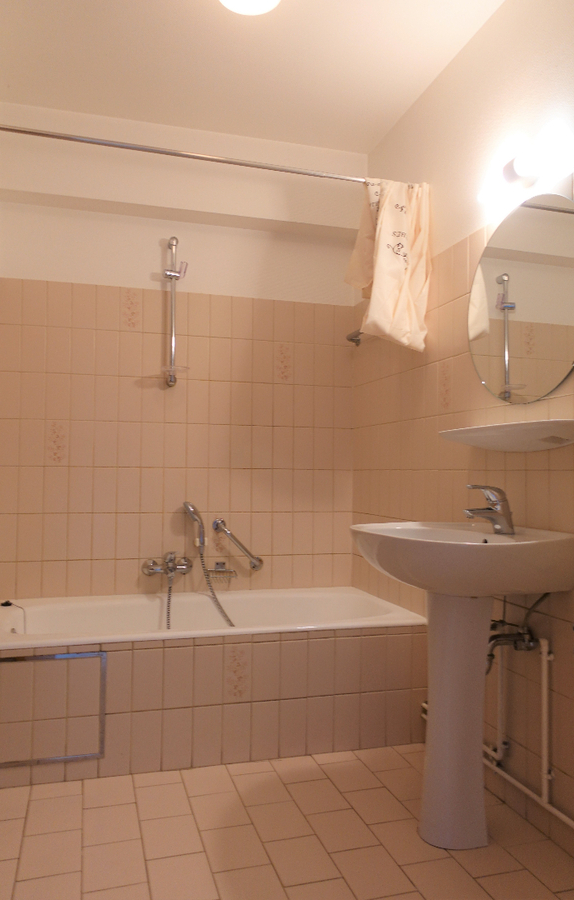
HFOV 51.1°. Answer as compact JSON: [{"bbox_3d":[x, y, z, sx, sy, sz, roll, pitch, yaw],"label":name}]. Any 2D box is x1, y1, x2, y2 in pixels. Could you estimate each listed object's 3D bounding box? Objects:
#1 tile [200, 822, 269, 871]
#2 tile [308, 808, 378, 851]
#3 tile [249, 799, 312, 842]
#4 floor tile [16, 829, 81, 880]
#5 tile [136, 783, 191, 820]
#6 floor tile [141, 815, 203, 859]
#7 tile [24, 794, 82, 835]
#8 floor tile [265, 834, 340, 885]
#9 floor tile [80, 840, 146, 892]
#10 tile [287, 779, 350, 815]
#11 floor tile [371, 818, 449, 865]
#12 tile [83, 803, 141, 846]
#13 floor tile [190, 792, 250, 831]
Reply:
[{"bbox_3d":[-0.138,1.047,1.573,0.151,0.010,0.184,2,-2,-17],"label":"tile"},{"bbox_3d":[0.158,1.097,1.725,0.149,0.012,0.188,1,-2,-18],"label":"tile"},{"bbox_3d":[-0.022,1.054,1.698,0.147,0.010,0.185,1,-3,-16],"label":"tile"},{"bbox_3d":[-0.604,1.042,1.542,0.147,0.010,0.185,1,-3,-16],"label":"floor tile"},{"bbox_3d":[-0.370,1.055,1.795,0.147,0.010,0.185,1,-3,-16],"label":"tile"},{"bbox_3d":[-0.313,1.046,1.618,0.151,0.010,0.184,2,-2,-17],"label":"floor tile"},{"bbox_3d":[-0.662,1.045,1.712,0.151,0.010,0.184,2,-2,-17],"label":"tile"},{"bbox_3d":[0.038,1.091,1.590,0.152,0.012,0.189,1,-2,-18],"label":"floor tile"},{"bbox_3d":[-0.432,1.039,1.497,0.151,0.010,0.184,2,-2,-17],"label":"floor tile"},{"bbox_3d":[0.094,1.061,1.829,0.147,0.010,0.185,1,-3,-16],"label":"tile"},{"bbox_3d":[0.337,1.097,1.677,0.145,0.012,0.191,1,-2,-18],"label":"floor tile"},{"bbox_3d":[-0.510,1.090,1.741,0.154,0.012,0.193,1,-2,-18],"label":"tile"},{"bbox_3d":[-0.197,1.053,1.745,0.151,0.010,0.184,2,-2,-17],"label":"floor tile"}]

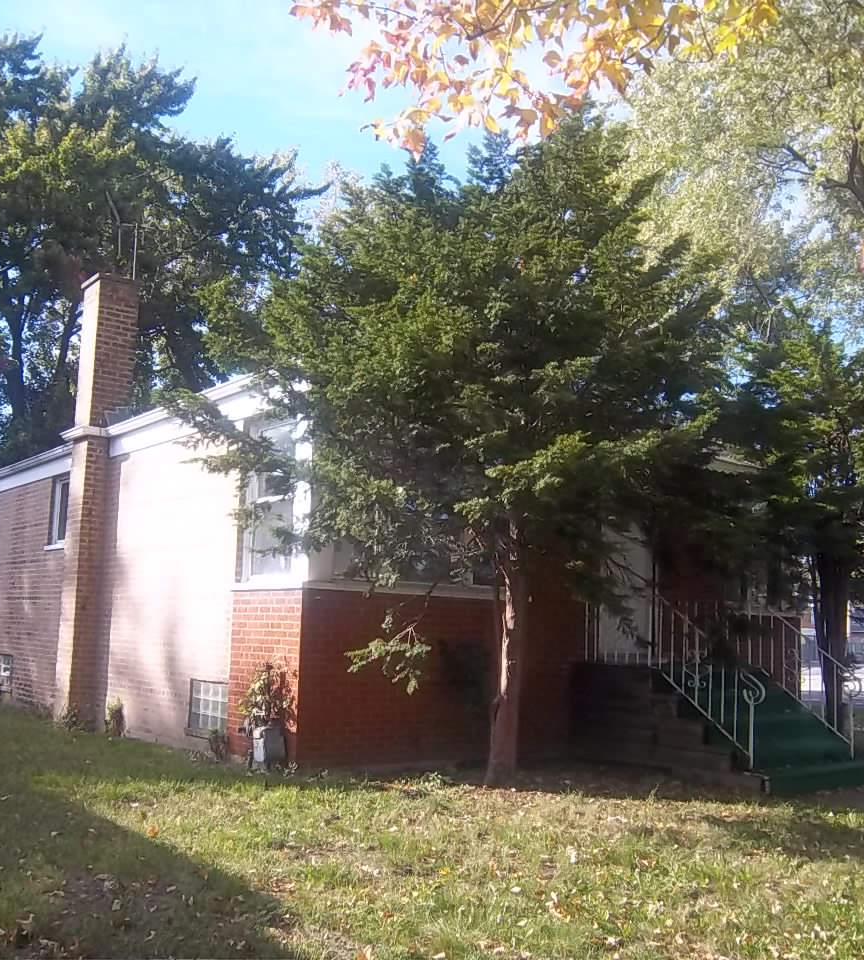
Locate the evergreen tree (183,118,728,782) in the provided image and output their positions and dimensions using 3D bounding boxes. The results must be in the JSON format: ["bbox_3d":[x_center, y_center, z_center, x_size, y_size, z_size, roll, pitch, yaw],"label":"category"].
[{"bbox_3d":[0.179,-0.351,8.290,4.200,5.470,3.800,1,-8,1],"label":"evergreen tree"}]

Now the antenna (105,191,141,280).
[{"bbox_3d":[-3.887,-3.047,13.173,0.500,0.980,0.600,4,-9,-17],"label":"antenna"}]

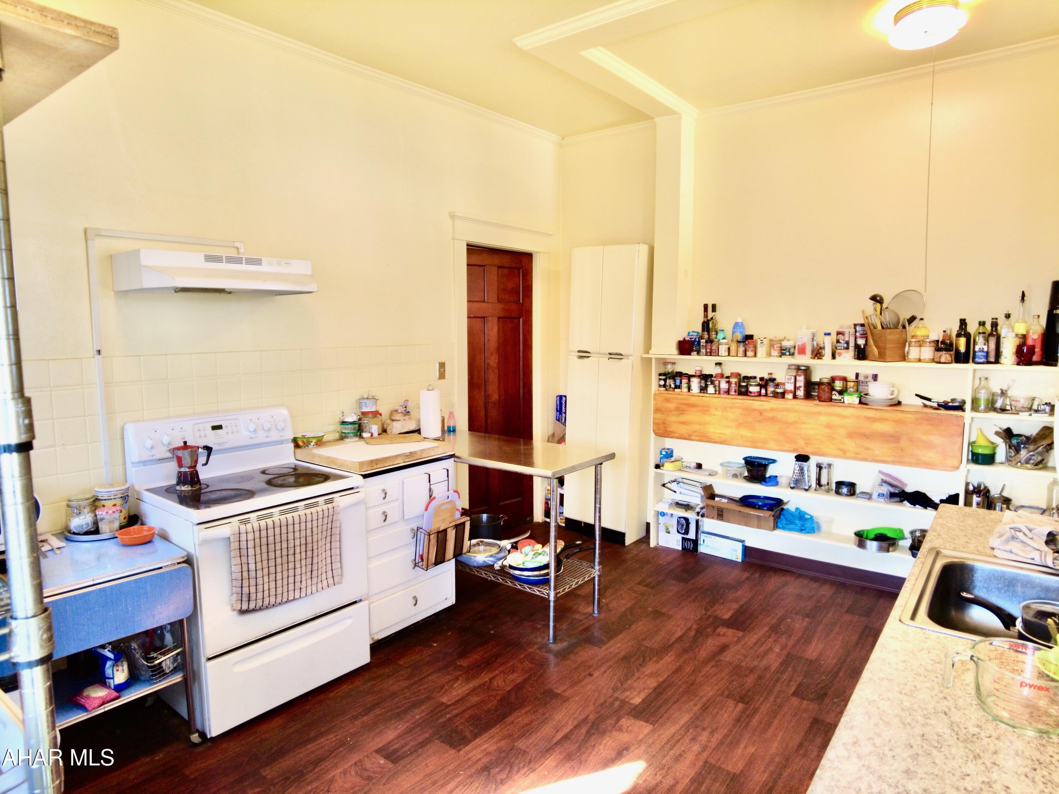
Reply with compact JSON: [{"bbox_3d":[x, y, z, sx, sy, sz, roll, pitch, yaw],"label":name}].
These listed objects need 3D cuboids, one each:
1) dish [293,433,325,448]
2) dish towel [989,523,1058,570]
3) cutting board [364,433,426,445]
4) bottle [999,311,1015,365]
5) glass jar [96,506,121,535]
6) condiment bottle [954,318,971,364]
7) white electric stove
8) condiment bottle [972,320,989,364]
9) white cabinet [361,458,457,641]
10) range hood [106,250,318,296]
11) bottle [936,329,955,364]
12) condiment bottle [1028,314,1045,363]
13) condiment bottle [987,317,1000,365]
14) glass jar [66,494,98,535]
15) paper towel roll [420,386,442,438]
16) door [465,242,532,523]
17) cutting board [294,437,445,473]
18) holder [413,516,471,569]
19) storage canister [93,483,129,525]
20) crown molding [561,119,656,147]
[{"bbox_3d":[-1.193,0.240,3.316,0.158,0.065,0.158,0,7,0],"label":"dish"},{"bbox_3d":[1.517,0.445,1.853,0.200,0.075,0.210,5,9,38],"label":"dish towel"},{"bbox_3d":[-0.775,0.248,3.500,0.310,0.018,0.235,-3,7,-23],"label":"cutting board"},{"bbox_3d":[2.550,-0.310,3.251,0.070,0.278,0.070,5,8,40],"label":"bottle"},{"bbox_3d":[-1.663,0.485,2.418,0.080,0.100,0.080,5,9,38],"label":"glass jar"},{"bbox_3d":[2.374,-0.308,3.344,0.078,0.245,0.078,5,8,40],"label":"condiment bottle"},{"bbox_3d":[-1.264,0.705,2.827,0.645,1.193,0.762,5,8,40],"label":"white electric stove"},{"bbox_3d":[2.458,-0.299,3.320,0.073,0.239,0.073,5,8,40],"label":"condiment bottle"},{"bbox_3d":[-0.845,0.779,3.449,0.560,0.878,0.625,5,8,40],"label":"white cabinet"},{"bbox_3d":[-1.363,-0.549,2.752,0.448,0.150,0.755,5,9,38],"label":"range hood"},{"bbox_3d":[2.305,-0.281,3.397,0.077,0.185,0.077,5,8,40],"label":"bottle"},{"bbox_3d":[2.659,-0.305,3.197,0.067,0.256,0.067,5,8,40],"label":"condiment bottle"},{"bbox_3d":[2.441,-0.294,3.216,0.042,0.238,0.042,-3,7,-23],"label":"condiment bottle"},{"bbox_3d":[-1.771,0.466,2.424,0.100,0.140,0.100,5,9,38],"label":"glass jar"},{"bbox_3d":[-0.638,0.114,3.959,0.135,0.295,0.135,0,7,0],"label":"paper towel roll"},{"bbox_3d":[-0.240,-0.005,4.591,0.045,2.162,0.825,5,8,40],"label":"door"},{"bbox_3d":[-0.871,0.300,3.351,0.540,0.050,0.575,5,8,40],"label":"cutting board"},{"bbox_3d":[-0.475,0.796,3.385,0.110,0.205,0.310,5,8,40],"label":"holder"},{"bbox_3d":[-1.788,0.457,2.622,0.119,0.154,0.119,5,8,40],"label":"storage canister"},{"bbox_3d":[0.577,-2.019,4.689,0.820,0.062,0.056,5,9,38],"label":"crown molding"}]

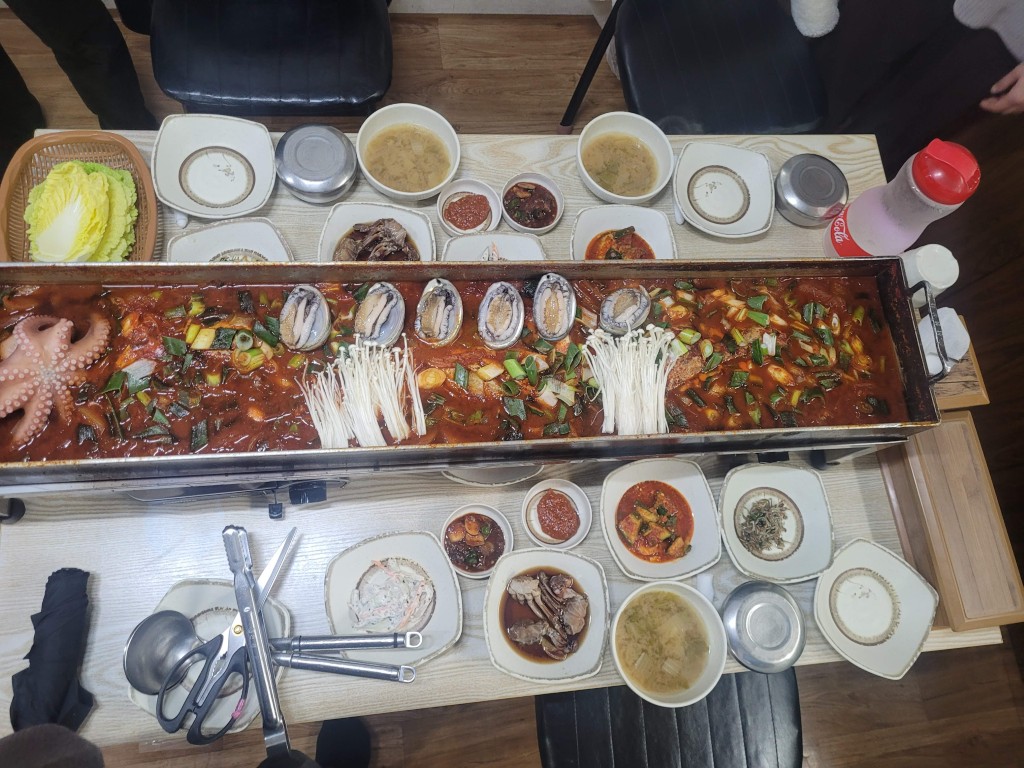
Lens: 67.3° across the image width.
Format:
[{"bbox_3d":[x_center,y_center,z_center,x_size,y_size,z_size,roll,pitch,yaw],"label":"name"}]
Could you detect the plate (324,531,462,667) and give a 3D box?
[{"bbox_3d":[-0.134,0.249,0.882,0.148,0.034,0.148,-17,77,-13],"label":"plate"}]

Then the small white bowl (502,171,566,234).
[{"bbox_3d":[0.027,-0.242,1.053,0.086,0.033,0.086,2,73,-8],"label":"small white bowl"}]

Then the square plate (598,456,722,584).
[{"bbox_3d":[0.180,0.170,0.960,0.149,0.034,0.149,-8,75,-11],"label":"square plate"}]

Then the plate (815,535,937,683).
[{"bbox_3d":[0.446,0.278,0.958,0.148,0.034,0.148,38,72,4],"label":"plate"}]

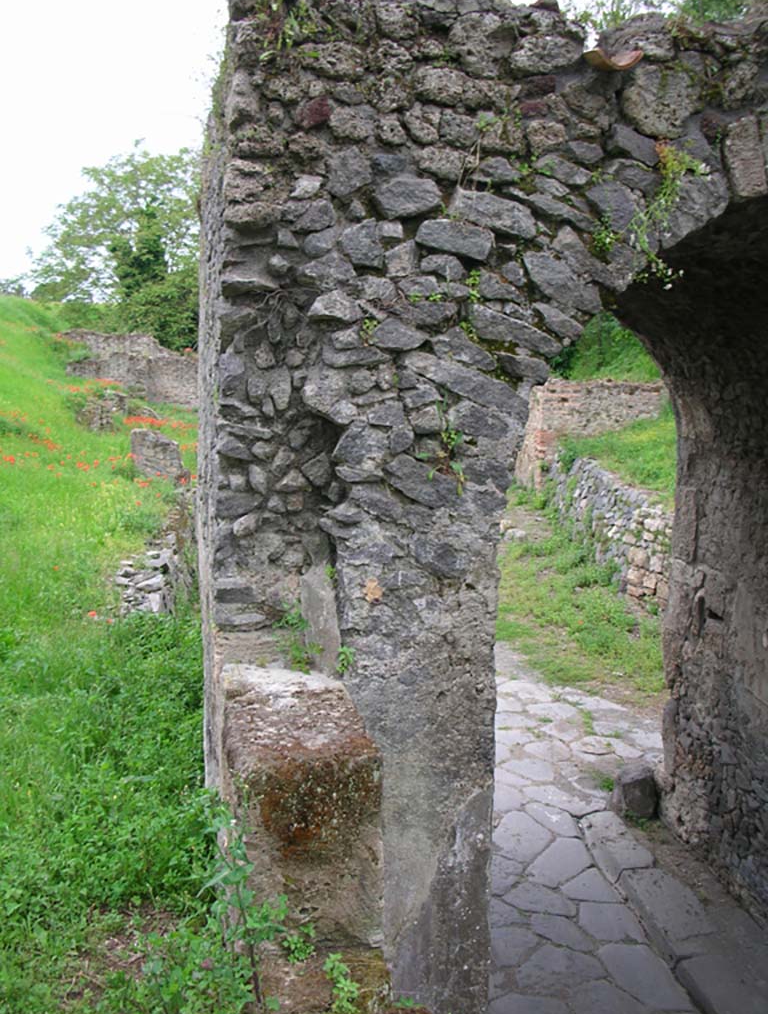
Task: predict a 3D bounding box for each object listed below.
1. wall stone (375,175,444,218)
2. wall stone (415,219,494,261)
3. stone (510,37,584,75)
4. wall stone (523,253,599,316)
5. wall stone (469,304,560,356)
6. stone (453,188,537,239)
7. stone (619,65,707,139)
[{"bbox_3d":[0.072,-0.965,3.273,0.207,0.123,0.160,1,6,-5],"label":"wall stone"},{"bbox_3d":[0.218,-0.851,3.303,0.241,0.095,0.170,13,5,-6],"label":"wall stone"},{"bbox_3d":[0.501,-1.413,3.266,0.231,0.102,0.160,-4,6,-5],"label":"stone"},{"bbox_3d":[0.562,-0.720,3.358,0.300,0.128,0.190,37,2,-8],"label":"wall stone"},{"bbox_3d":[0.404,-0.556,3.361,0.326,0.107,0.190,28,3,-7],"label":"wall stone"},{"bbox_3d":[0.343,-0.928,3.317,0.296,0.105,0.190,20,4,-7],"label":"stone"},{"bbox_3d":[0.876,-1.283,3.333,0.262,0.216,0.200,1,6,-5],"label":"stone"}]

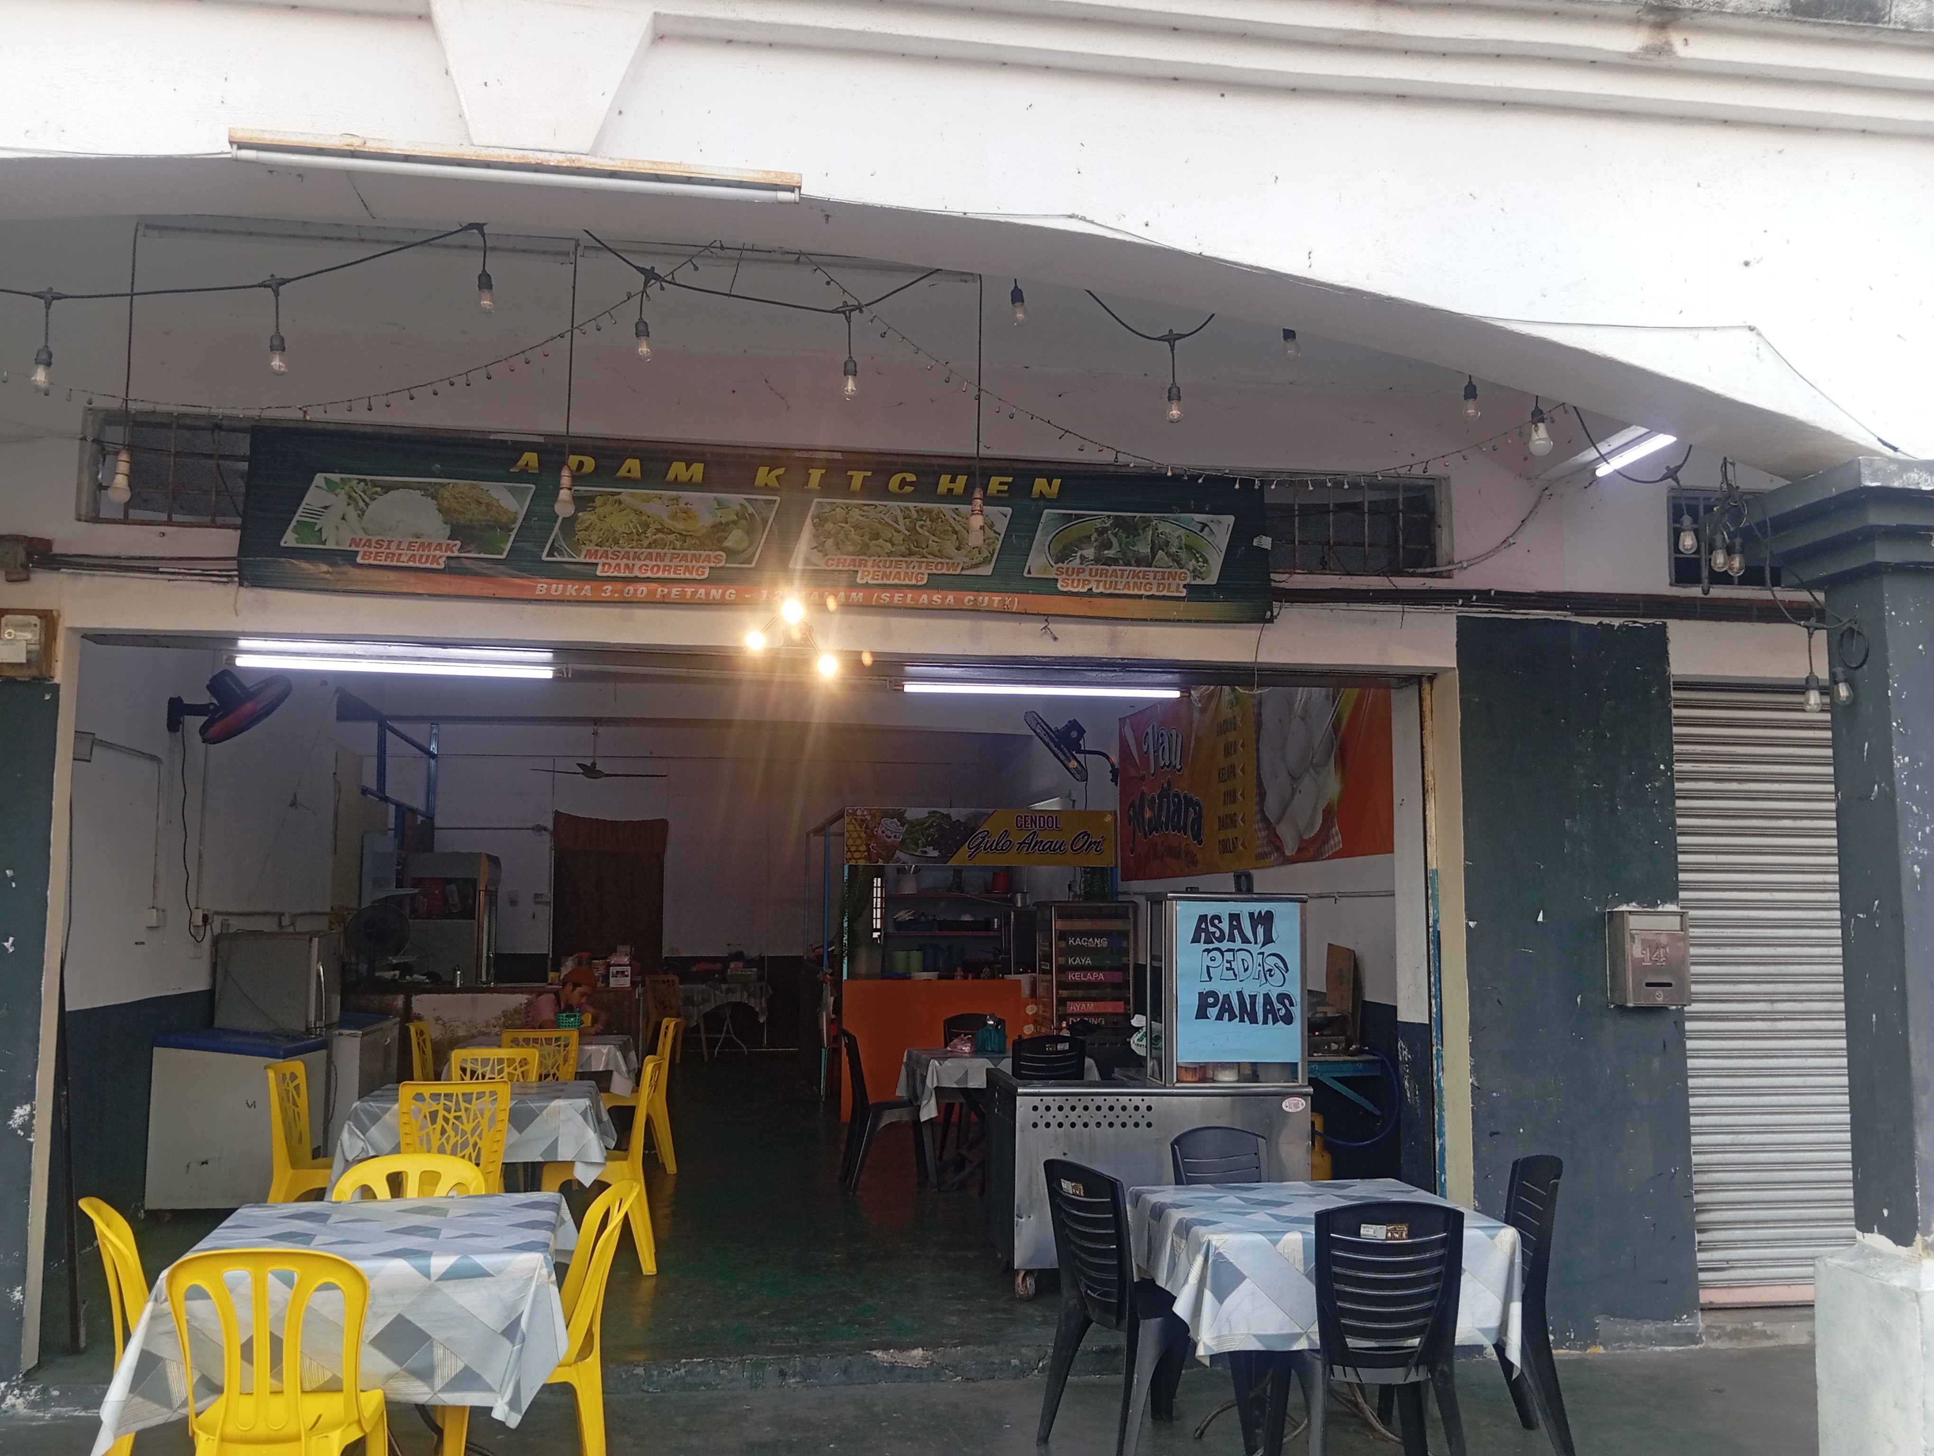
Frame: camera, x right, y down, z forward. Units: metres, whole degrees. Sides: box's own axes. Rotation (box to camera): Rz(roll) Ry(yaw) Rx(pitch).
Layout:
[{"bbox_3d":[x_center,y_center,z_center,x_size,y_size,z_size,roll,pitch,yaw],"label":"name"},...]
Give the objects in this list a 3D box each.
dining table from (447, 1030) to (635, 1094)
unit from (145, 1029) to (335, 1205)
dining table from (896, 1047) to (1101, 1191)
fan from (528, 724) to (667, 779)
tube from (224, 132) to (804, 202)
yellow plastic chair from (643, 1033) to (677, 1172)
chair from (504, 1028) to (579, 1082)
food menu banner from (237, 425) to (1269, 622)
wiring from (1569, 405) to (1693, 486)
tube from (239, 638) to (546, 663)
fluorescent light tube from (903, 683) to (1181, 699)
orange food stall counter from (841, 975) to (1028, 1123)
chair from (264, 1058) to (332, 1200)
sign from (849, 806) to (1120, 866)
[{"bbox_3d":[-2.416,1.935,8.919,1.020,0.300,0.880,1,-6,-8],"label":"dining table"},{"bbox_3d":[-3.729,1.999,8.066,0.640,0.860,0.800,1,-6,-5],"label":"unit"},{"bbox_3d":[0.180,2.191,8.800,0.920,0.740,0.740,1,-6,-10],"label":"dining table"},{"bbox_3d":[-3.366,0.219,14.219,1.380,0.509,1.380,1,-6,-8],"label":"fan"},{"bbox_3d":[-0.982,-1.250,3.480,1.230,0.060,0.050,1,-6,-10],"label":"tube"},{"bbox_3d":[-1.990,2.137,9.100,0.540,0.900,0.460,2,-6,-21],"label":"yellow plastic chair"},{"bbox_3d":[-2.300,2.076,8.520,0.460,0.900,0.540,1,-6,-10],"label":"chair"},{"bbox_3d":[-0.683,-0.731,5.752,3.734,0.576,0.050,1,-6,-8],"label":"food menu banner"},{"bbox_3d":[1.789,-0.761,4.220,0.340,0.220,0.060,1,-6,-10],"label":"wiring"},{"bbox_3d":[-2.123,-0.278,5.815,1.150,0.045,0.045,1,-6,-8],"label":"tube"},{"bbox_3d":[0.310,-0.150,6.420,1.170,0.040,0.040,1,-6,-10],"label":"fluorescent light tube"},{"bbox_3d":[-0.280,2.336,11.430,1.300,1.000,0.600,1,-6,-10],"label":"orange food stall counter"},{"bbox_3d":[-2.680,1.890,6.760,0.540,0.900,0.460,1,-6,-5],"label":"chair"},{"bbox_3d":[0.105,0.798,11.337,1.992,0.404,0.040,1,-6,-8],"label":"sign"}]

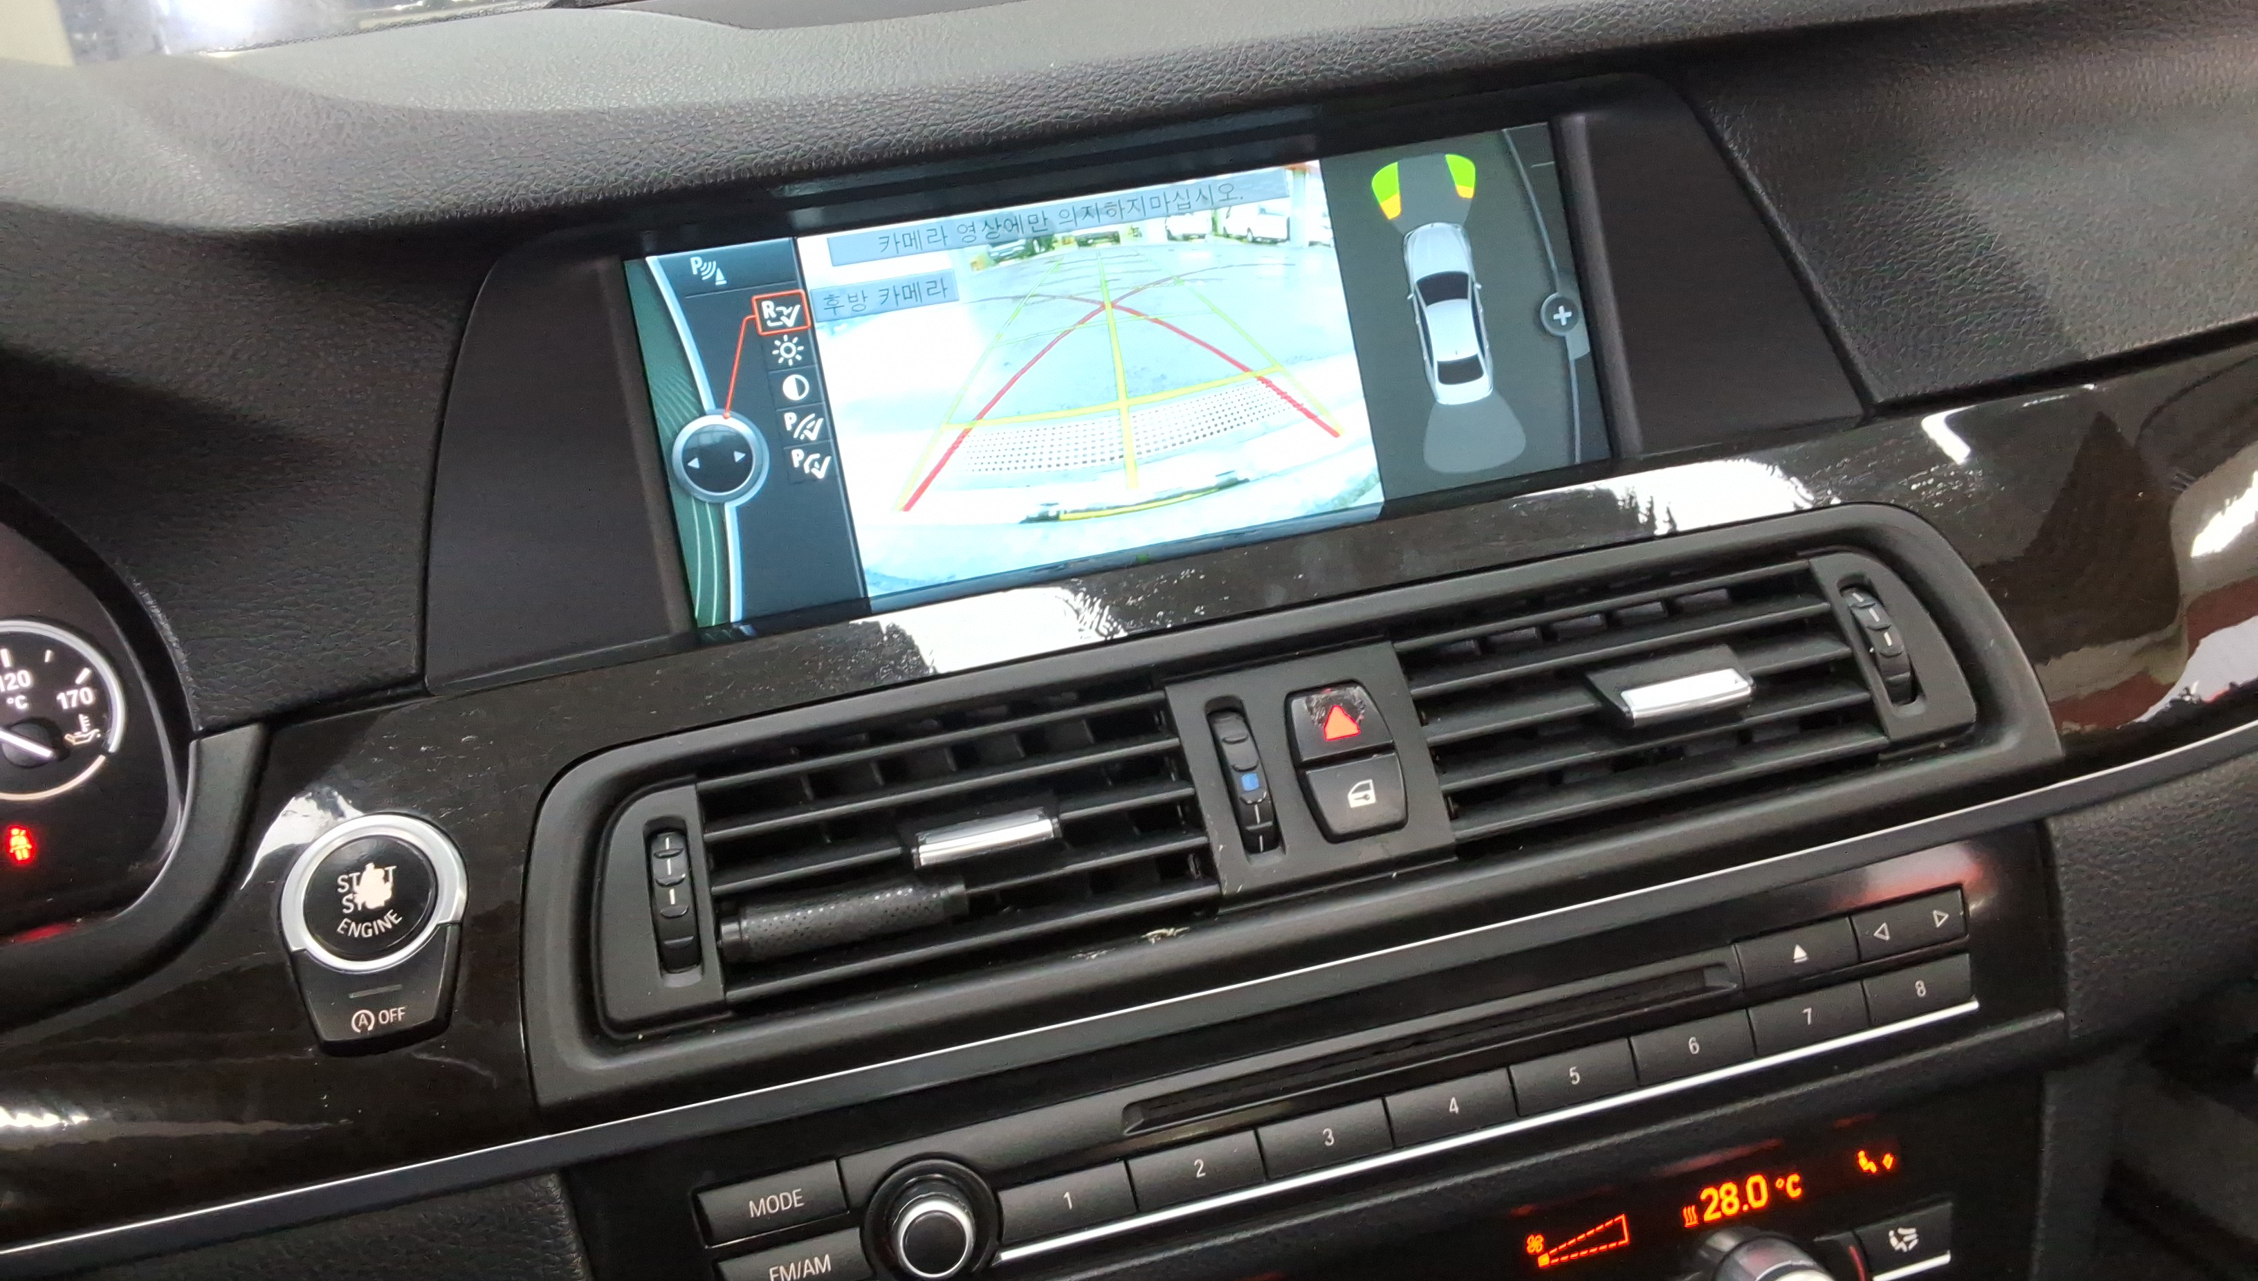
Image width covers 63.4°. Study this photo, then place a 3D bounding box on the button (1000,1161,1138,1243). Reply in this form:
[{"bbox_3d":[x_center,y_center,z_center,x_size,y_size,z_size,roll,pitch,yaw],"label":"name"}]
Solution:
[{"bbox_3d":[-0.014,0.111,0.365,0.027,0.010,0.009,-11,1,-10],"label":"button"}]

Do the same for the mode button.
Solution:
[{"bbox_3d":[-0.069,0.108,0.355,0.027,0.010,0.009,-11,1,-10],"label":"mode button"}]

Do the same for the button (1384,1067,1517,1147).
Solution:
[{"bbox_3d":[0.066,0.096,0.379,0.027,0.010,0.009,-11,1,-10],"label":"button"}]

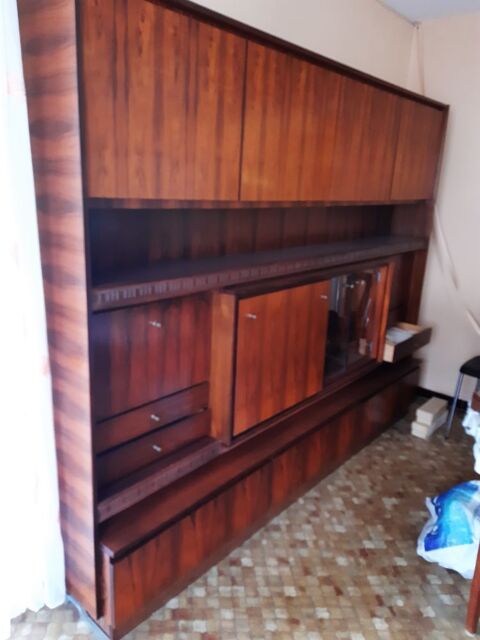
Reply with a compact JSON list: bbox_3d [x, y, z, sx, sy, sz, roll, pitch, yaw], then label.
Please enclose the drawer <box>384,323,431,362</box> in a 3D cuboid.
[{"bbox_3d":[1.040,0.136,3.164,0.211,0.114,0.589,16,21,39],"label":"drawer"}]

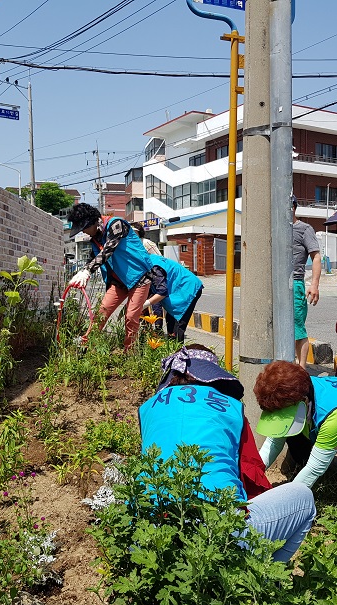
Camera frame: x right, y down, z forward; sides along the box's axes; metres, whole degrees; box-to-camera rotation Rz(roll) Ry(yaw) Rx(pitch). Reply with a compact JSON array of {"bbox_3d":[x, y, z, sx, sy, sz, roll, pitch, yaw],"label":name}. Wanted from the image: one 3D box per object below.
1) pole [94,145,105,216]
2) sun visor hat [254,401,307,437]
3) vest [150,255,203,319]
[{"bbox_3d":[-5.921,-8.495,52.000,1.000,10.600,0.800,0,1,0],"label":"pole"},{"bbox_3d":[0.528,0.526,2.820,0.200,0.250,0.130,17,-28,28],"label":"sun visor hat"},{"bbox_3d":[0.070,-0.149,5.300,0.550,0.290,0.420,41,-6,3],"label":"vest"}]

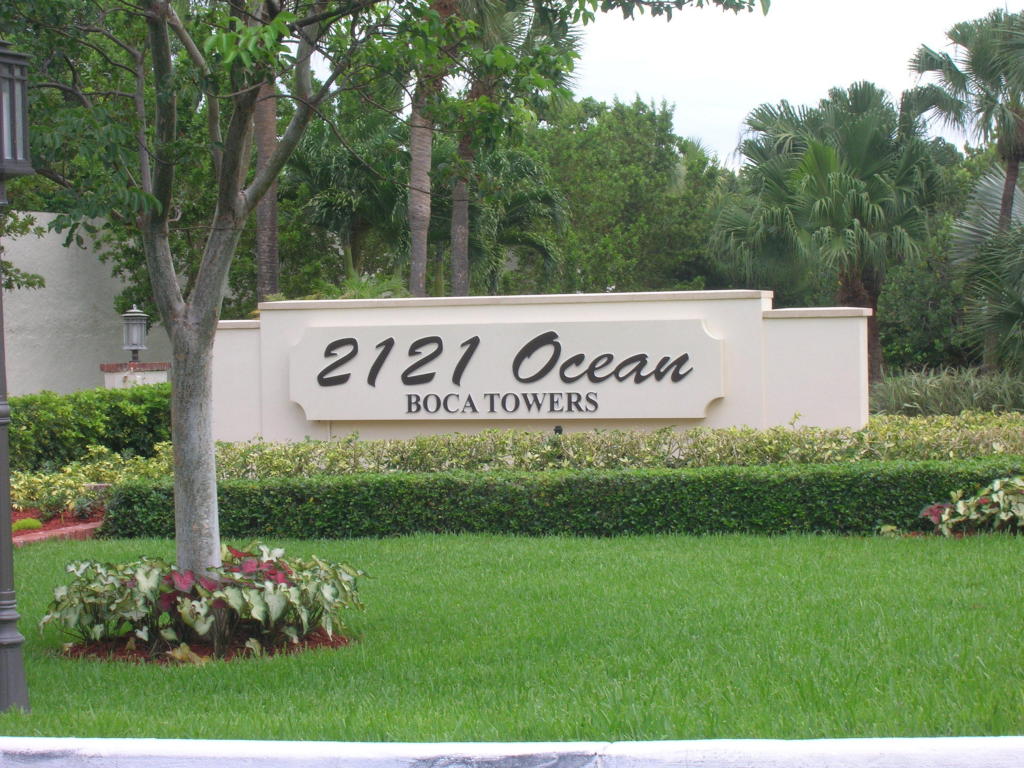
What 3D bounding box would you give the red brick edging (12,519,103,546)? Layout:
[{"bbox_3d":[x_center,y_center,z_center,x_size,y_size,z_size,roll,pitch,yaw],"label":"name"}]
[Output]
[{"bbox_3d":[-3.750,1.300,19.039,0.320,0.150,2.100,-1,0,9],"label":"red brick edging"}]

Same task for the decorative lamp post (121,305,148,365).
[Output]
[{"bbox_3d":[-4.130,-0.552,25.300,0.307,0.636,0.307,-1,0,0],"label":"decorative lamp post"}]

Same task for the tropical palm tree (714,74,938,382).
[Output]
[{"bbox_3d":[4.292,-1.686,31.000,3.100,4.743,3.100,-1,0,0],"label":"tropical palm tree"}]

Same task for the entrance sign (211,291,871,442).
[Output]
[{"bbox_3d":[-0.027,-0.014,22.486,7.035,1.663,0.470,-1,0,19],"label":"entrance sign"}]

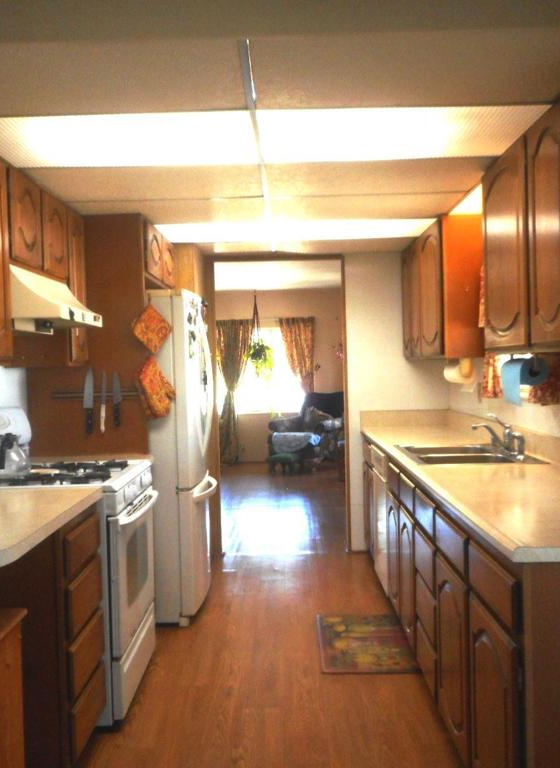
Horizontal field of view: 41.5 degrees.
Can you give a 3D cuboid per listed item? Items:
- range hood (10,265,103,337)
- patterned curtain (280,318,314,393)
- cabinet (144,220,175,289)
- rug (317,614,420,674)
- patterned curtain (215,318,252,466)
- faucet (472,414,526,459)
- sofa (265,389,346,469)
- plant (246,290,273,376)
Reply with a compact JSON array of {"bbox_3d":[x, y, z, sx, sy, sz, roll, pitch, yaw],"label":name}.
[{"bbox_3d":[-1.074,-0.343,3.154,0.482,0.235,0.755,-1,2,1],"label":"range hood"},{"bbox_3d":[0.258,0.051,10.413,0.490,2.010,0.120,-1,1,0],"label":"patterned curtain"},{"bbox_3d":[-1.000,-0.738,4.398,0.600,0.300,1.020,-1,1,0],"label":"cabinet"},{"bbox_3d":[0.440,1.257,3.646,0.478,0.010,0.765,-1,1,0],"label":"rug"},{"bbox_3d":[-0.631,0.097,10.412,0.590,2.040,0.130,-1,1,0],"label":"patterned curtain"},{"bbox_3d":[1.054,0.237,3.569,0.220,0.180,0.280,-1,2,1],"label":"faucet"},{"bbox_3d":[0.483,0.593,9.567,1.000,1.000,0.950,0,2,43],"label":"sofa"},{"bbox_3d":[-0.276,-0.695,10.118,0.360,1.200,0.360,-1,1,0],"label":"plant"}]

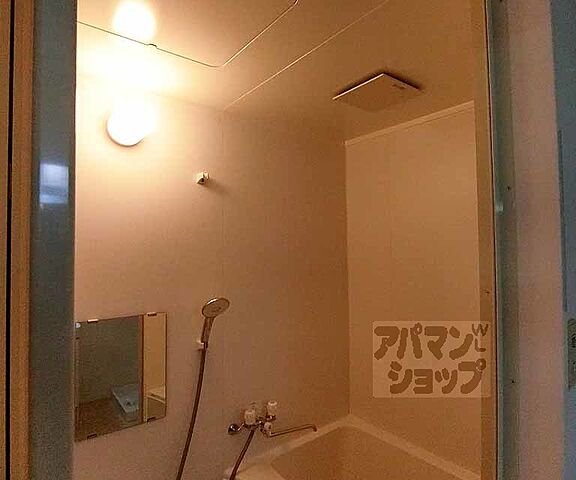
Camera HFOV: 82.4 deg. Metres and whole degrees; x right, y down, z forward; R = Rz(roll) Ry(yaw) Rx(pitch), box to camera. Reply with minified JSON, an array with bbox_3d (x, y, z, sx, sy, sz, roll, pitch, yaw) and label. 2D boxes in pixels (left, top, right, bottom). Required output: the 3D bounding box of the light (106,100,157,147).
[{"bbox_3d":[-0.543,-0.408,1.155,0.155,0.155,0.136,0,-1,-39],"label":"light"}]

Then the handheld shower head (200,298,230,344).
[{"bbox_3d":[-0.299,0.317,1.281,0.105,0.222,0.062,0,28,-39],"label":"handheld shower head"}]

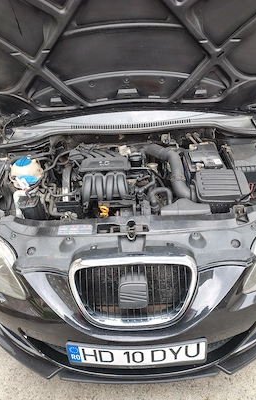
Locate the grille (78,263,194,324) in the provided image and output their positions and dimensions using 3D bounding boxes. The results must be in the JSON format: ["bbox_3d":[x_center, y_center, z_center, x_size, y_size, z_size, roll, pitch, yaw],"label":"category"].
[{"bbox_3d":[0.020,0.325,1.034,0.410,0.215,0.080,-2,13,2],"label":"grille"}]

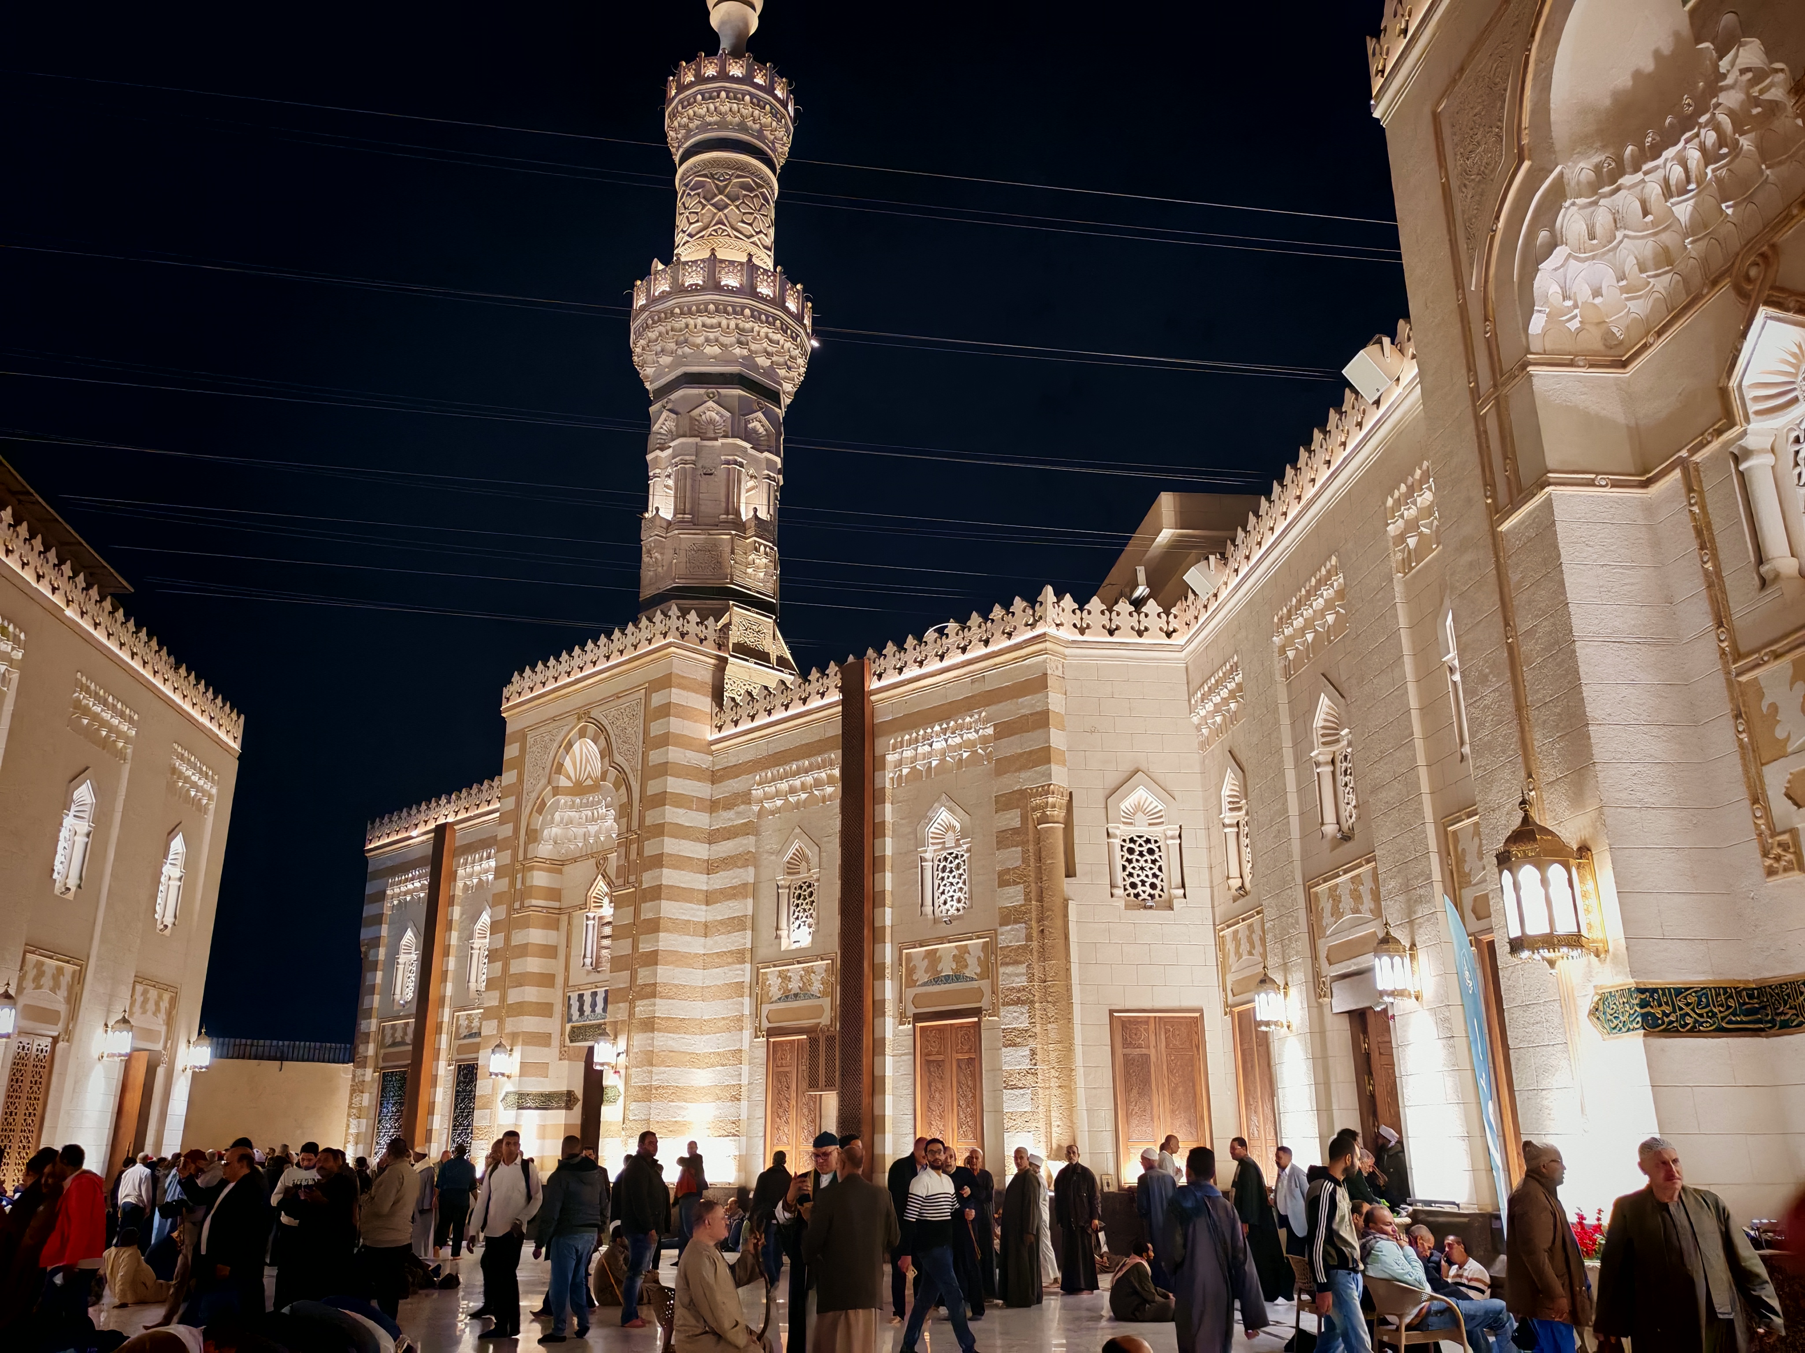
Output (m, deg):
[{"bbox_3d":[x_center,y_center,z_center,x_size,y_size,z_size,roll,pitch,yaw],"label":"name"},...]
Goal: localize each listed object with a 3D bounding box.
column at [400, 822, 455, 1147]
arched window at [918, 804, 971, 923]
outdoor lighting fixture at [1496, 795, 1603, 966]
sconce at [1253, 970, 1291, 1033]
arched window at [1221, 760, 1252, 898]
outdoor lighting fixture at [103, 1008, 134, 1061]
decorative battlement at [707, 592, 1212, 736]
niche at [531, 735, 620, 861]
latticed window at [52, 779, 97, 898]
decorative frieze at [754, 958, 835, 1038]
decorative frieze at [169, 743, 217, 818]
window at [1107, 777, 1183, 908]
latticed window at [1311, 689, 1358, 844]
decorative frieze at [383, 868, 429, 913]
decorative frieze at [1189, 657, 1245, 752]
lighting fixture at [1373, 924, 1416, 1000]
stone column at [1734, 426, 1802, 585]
[{"bbox_3d":[-11.831,8.324,35.068,0.570,9.350,0.280,-18,-25,42],"label":"column"},{"bbox_3d":[0.772,3.268,24.297,1.220,2.020,0.250,-18,-25,42],"label":"arched window"},{"bbox_3d":[4.802,1.522,10.546,0.700,1.360,0.600,2,-19,-6],"label":"outdoor lighting fixture"},{"bbox_3d":[4.623,4.061,17.665,0.425,0.779,0.385,2,-19,-6],"label":"sconce"},{"bbox_3d":[4.889,2.227,20.455,0.263,2.035,1.164,2,-19,-6],"label":"arched window"},{"bbox_3d":[-12.541,5.744,22.541,0.425,0.790,0.385,2,-19,-6],"label":"outdoor lighting fixture"},{"bbox_3d":[0.431,-0.018,26.600,10.200,0.850,2.100,-18,-25,42],"label":"decorative battlement"},{"bbox_3d":[-6.682,2.539,30.792,3.300,2.400,0.850,-18,-25,42],"label":"niche"},{"bbox_3d":[-12.873,2.448,21.835,0.263,1.903,1.134,2,-19,-6],"label":"latticed window"},{"bbox_3d":[-1.884,5.550,24.457,2.095,1.265,0.152,-18,-25,42],"label":"decorative frieze"},{"bbox_3d":[-14.050,2.112,27.745,0.220,0.950,2.300,2,-19,-6],"label":"decorative frieze"},{"bbox_3d":[3.675,2.547,21.389,1.184,2.035,0.263,2,-19,-6],"label":"window"},{"bbox_3d":[5.267,1.079,17.027,0.263,2.035,1.164,2,-19,-6],"label":"latticed window"},{"bbox_3d":[-12.479,5.334,35.326,2.227,0.800,0.253,-18,-25,42],"label":"decorative frieze"},{"bbox_3d":[4.707,0.442,20.924,0.253,0.860,2.176,2,-19,-6],"label":"decorative frieze"},{"bbox_3d":[5.479,3.164,15.674,0.450,0.950,0.390,2,-19,-6],"label":"lighting fixture"},{"bbox_3d":[6.239,-1.187,10.040,0.300,1.140,0.300,2,-19,-6],"label":"stone column"}]

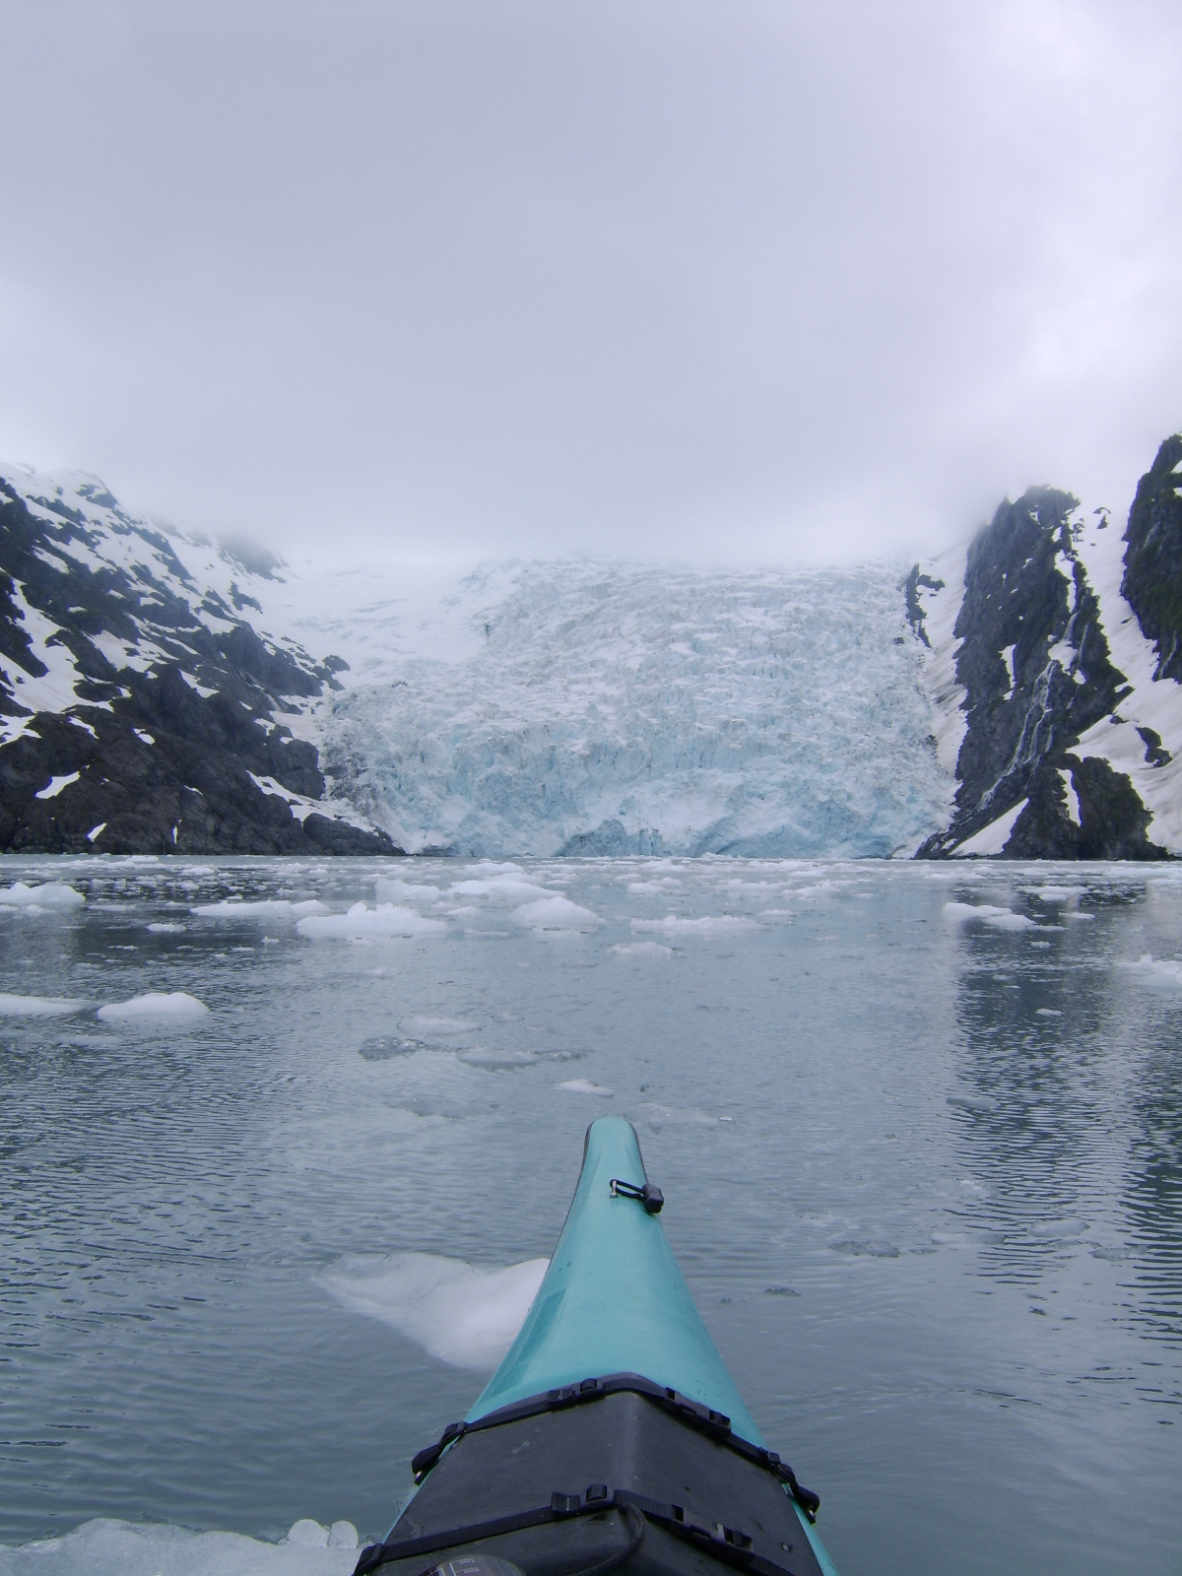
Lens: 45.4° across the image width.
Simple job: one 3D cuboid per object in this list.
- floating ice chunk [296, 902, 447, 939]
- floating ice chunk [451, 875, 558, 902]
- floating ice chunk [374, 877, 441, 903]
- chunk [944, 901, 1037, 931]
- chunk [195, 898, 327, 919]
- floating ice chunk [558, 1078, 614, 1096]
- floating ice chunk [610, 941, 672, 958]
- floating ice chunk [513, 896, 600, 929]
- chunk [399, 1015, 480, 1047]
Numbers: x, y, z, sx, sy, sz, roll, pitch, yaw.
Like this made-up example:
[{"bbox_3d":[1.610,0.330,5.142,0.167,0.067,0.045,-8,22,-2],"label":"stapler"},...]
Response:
[{"bbox_3d":[-2.337,1.374,15.063,1.600,0.320,0.950,1,-3,-9],"label":"floating ice chunk"},{"bbox_3d":[-1.651,1.935,27.453,2.110,0.400,1.200,0,-3,-3],"label":"floating ice chunk"},{"bbox_3d":[-3.446,1.905,26.617,1.241,0.360,0.950,1,-3,-7],"label":"floating ice chunk"},{"bbox_3d":[4.987,1.564,17.650,1.174,0.270,1.200,0,-3,16],"label":"chunk"},{"bbox_3d":[-4.532,1.623,19.431,1.880,0.220,0.950,1,-3,-13],"label":"chunk"},{"bbox_3d":[-0.017,1.025,4.861,0.189,0.045,0.150,0,-3,0],"label":"floating ice chunk"},{"bbox_3d":[0.412,1.326,11.665,0.504,0.110,0.380,0,-3,2],"label":"floating ice chunk"},{"bbox_3d":[-0.405,1.464,16.914,1.052,0.340,0.850,0,-3,-1],"label":"floating ice chunk"},{"bbox_3d":[-0.708,1.094,6.520,0.372,0.060,0.300,1,-3,-6],"label":"chunk"}]

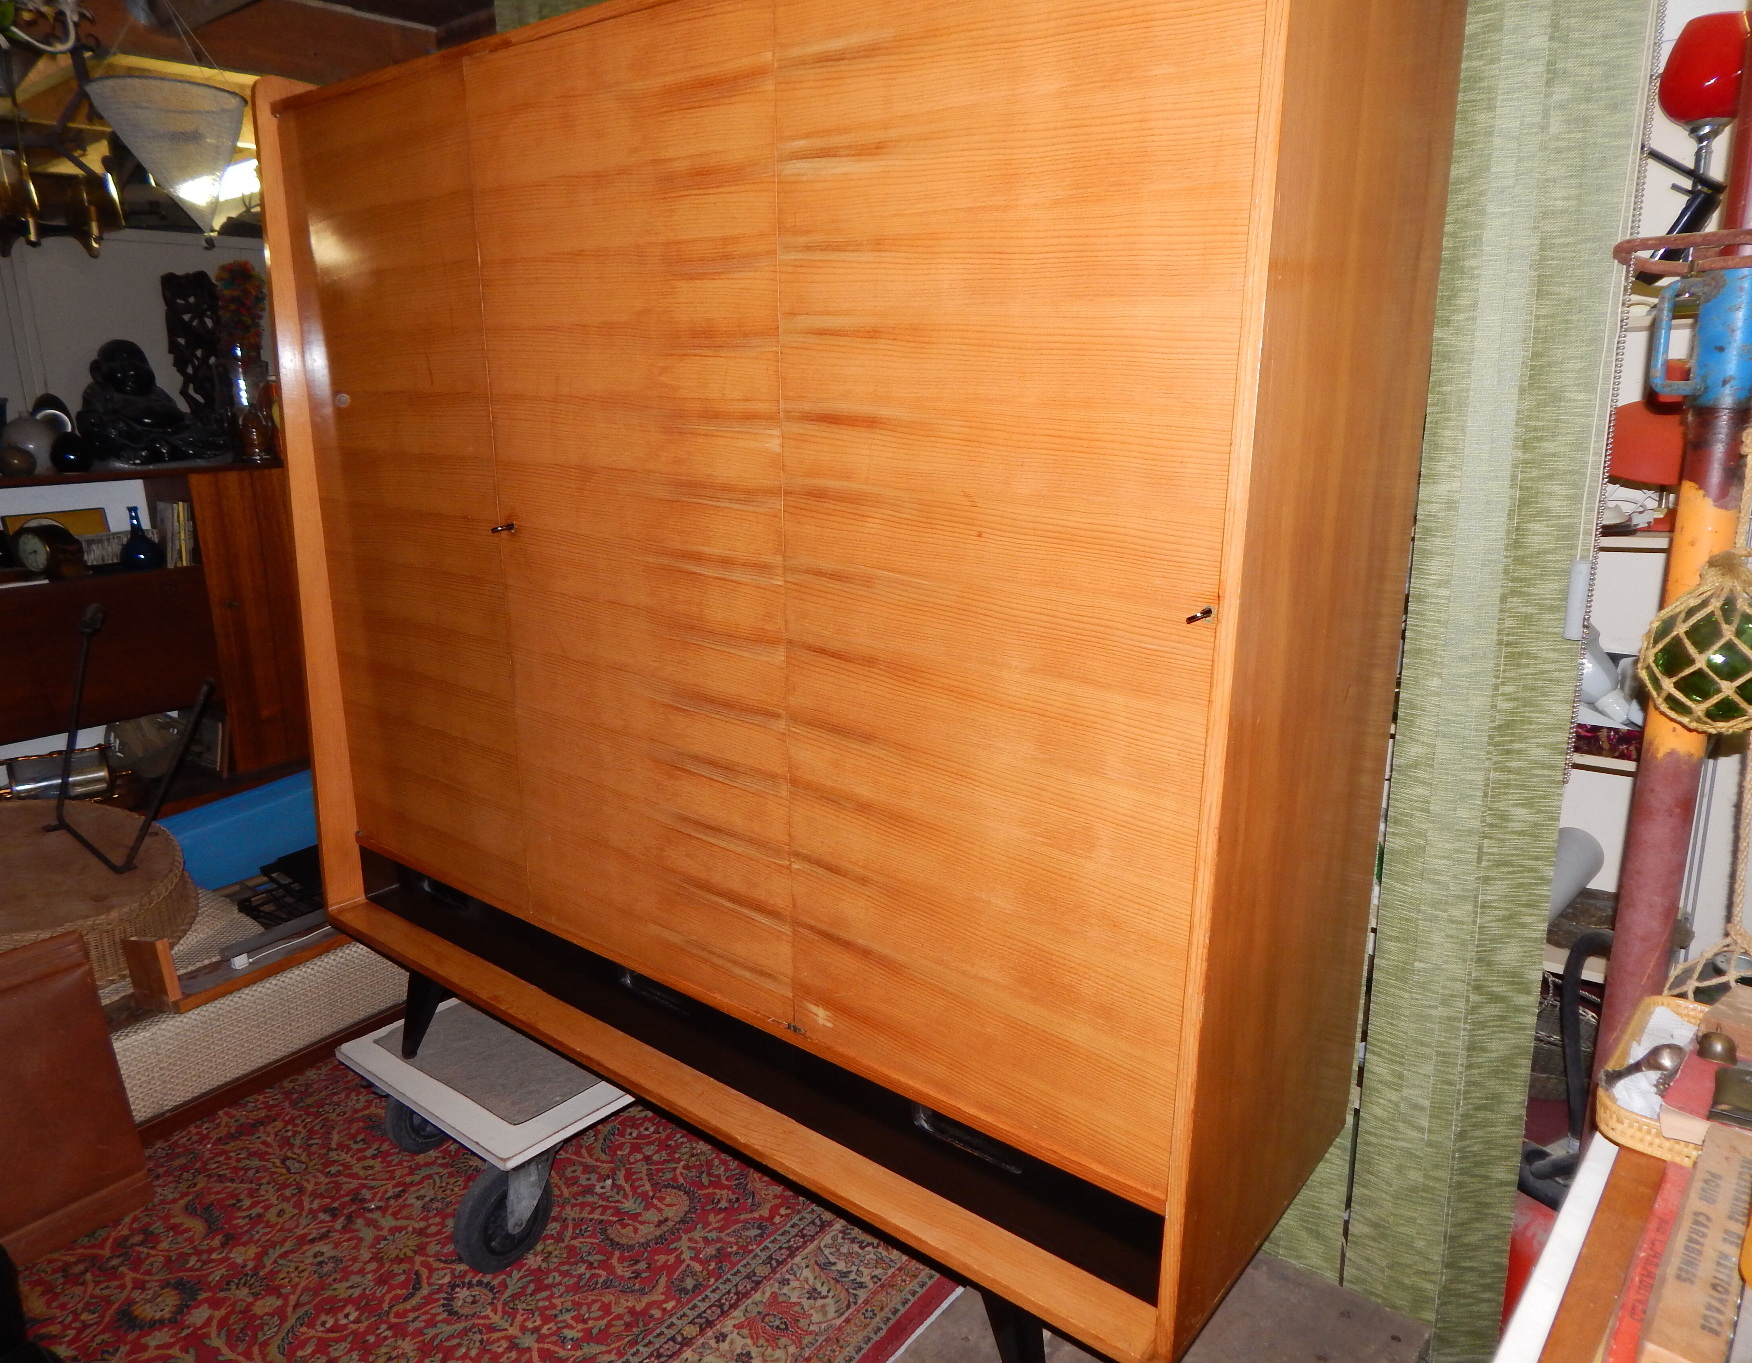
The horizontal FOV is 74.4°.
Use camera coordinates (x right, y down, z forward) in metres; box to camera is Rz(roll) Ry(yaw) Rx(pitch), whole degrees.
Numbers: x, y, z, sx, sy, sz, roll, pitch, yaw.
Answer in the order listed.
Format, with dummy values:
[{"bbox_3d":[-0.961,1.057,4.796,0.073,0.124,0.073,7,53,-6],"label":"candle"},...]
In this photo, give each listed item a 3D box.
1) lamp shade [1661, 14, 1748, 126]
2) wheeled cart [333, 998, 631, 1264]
[{"bbox_3d":[1.242,-0.896,1.700,0.141,0.133,0.141,11,17,37],"label":"lamp shade"},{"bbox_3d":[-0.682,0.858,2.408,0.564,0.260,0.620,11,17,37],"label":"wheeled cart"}]

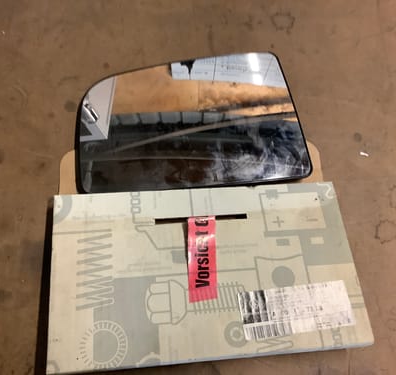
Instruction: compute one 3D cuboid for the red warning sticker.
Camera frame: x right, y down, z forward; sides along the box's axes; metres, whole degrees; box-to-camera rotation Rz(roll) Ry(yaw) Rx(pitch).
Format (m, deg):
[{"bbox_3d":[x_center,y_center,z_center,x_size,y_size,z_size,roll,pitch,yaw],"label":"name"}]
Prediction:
[{"bbox_3d":[0.004,0.057,0.366,0.023,0.004,0.074,1,64,-5],"label":"red warning sticker"}]

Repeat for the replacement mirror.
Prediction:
[{"bbox_3d":[-0.008,-0.067,0.448,0.221,0.020,0.157,-4,65,-8],"label":"replacement mirror"}]

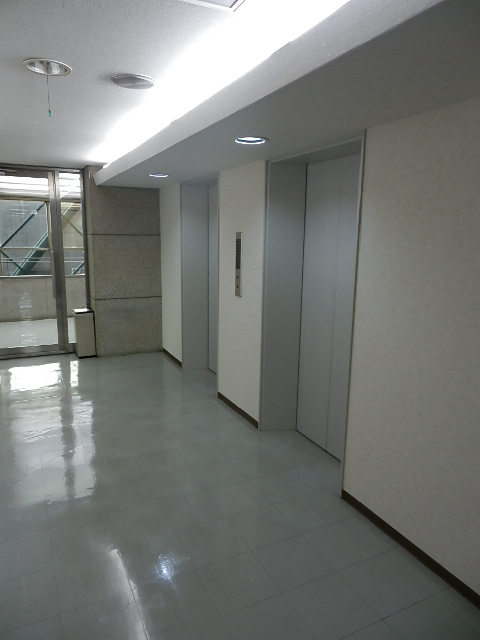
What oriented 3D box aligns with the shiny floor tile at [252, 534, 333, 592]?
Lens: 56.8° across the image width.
[{"bbox_3d":[0.259,1.187,2.176,0.300,0.010,0.300,-4,12,-26],"label":"shiny floor tile"}]

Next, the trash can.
[{"bbox_3d":[-2.014,0.169,5.755,0.215,0.590,0.330,-4,12,-26],"label":"trash can"}]

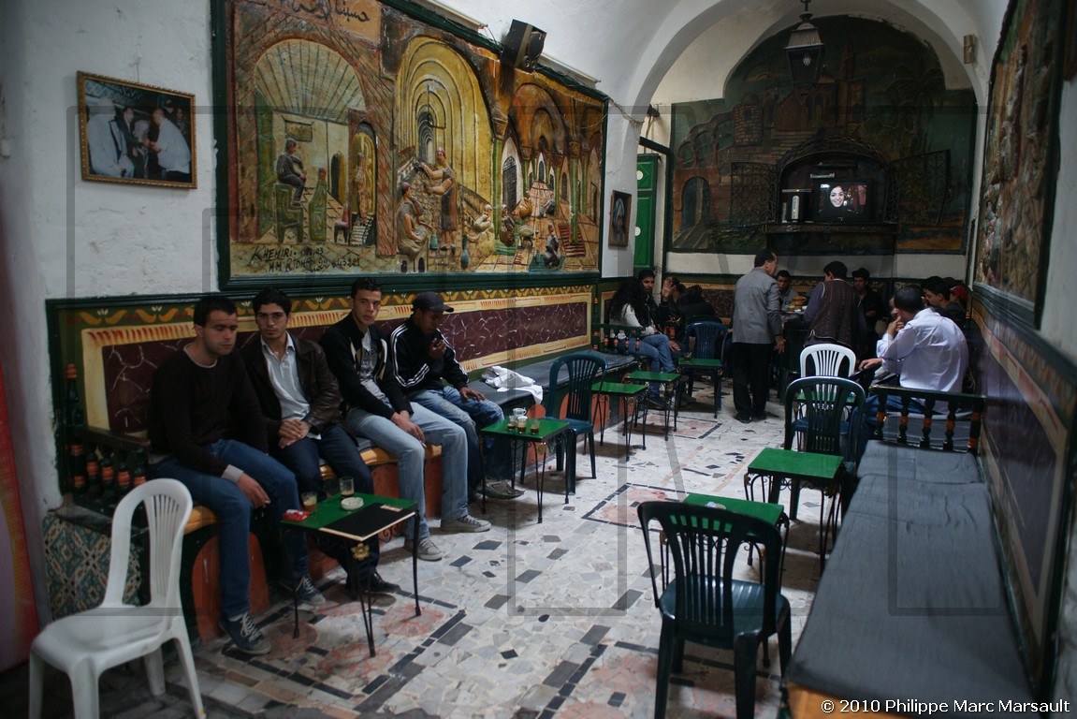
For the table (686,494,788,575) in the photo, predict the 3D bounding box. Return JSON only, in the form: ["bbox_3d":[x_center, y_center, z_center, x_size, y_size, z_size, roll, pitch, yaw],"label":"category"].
[{"bbox_3d":[0.778,0.899,3.003,0.419,0.526,0.402,4,9,25],"label":"table"}]

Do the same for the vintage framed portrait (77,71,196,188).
[{"bbox_3d":[-1.844,-1.050,3.355,0.030,0.456,0.552,5,9,31],"label":"vintage framed portrait"}]

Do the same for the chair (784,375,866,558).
[{"bbox_3d":[1.581,0.569,4.059,0.450,0.888,0.510,4,9,25],"label":"chair"}]

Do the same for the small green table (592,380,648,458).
[{"bbox_3d":[0.631,0.499,5.856,0.419,0.526,0.402,4,9,26],"label":"small green table"}]

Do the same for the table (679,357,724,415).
[{"bbox_3d":[1.642,0.292,7.338,0.419,0.526,0.402,2,8,14],"label":"table"}]

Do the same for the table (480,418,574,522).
[{"bbox_3d":[-0.083,0.686,4.519,0.419,0.526,0.402,4,9,25],"label":"table"}]

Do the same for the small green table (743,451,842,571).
[{"bbox_3d":[1.338,0.795,3.752,0.419,0.526,0.402,4,9,28],"label":"small green table"}]

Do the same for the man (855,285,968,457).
[{"bbox_3d":[2.570,0.186,5.024,0.520,1.380,0.700,-8,11,-44],"label":"man"}]

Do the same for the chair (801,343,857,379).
[{"bbox_3d":[2.310,0.334,5.843,0.450,0.860,0.510,4,9,24],"label":"chair"}]

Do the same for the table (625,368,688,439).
[{"bbox_3d":[1.023,0.411,6.482,0.419,0.526,0.402,3,9,22],"label":"table"}]

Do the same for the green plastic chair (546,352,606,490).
[{"bbox_3d":[0.176,0.427,5.060,0.450,0.888,0.510,5,9,32],"label":"green plastic chair"}]

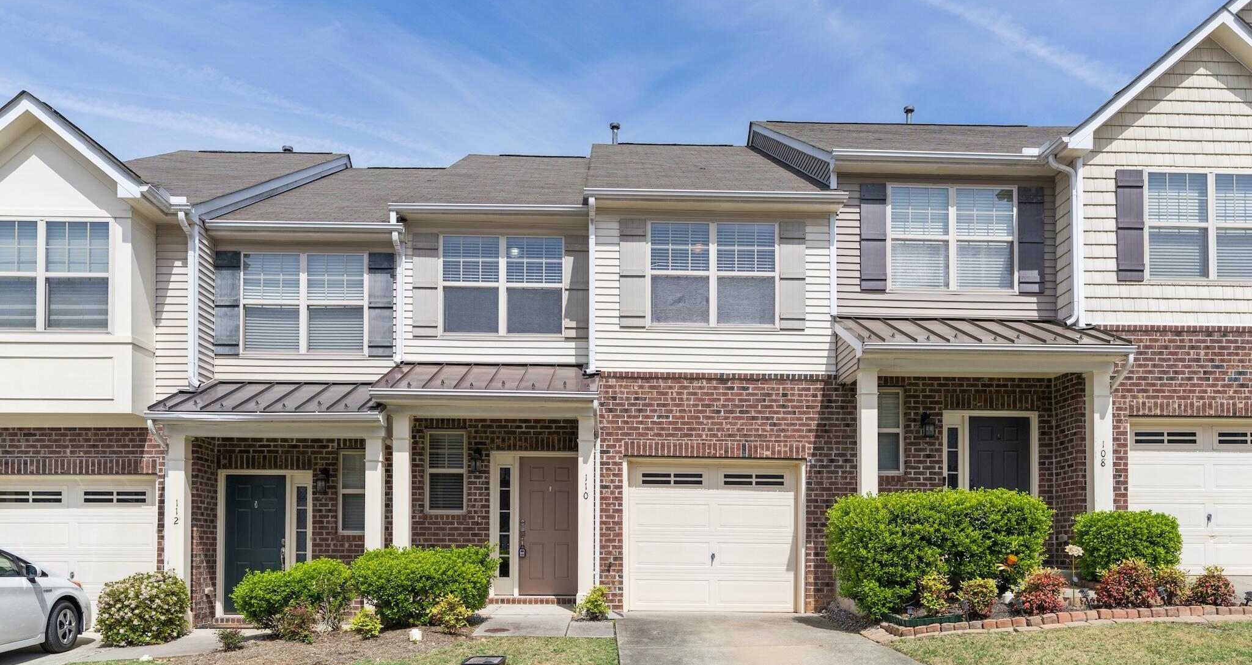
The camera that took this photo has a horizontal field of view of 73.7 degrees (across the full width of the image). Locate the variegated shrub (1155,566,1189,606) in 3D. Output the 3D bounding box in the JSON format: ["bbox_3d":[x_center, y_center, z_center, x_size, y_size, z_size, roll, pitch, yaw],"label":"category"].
[{"bbox_3d":[5.563,2.576,8.500,0.360,0.400,0.360,0,-1,-1],"label":"variegated shrub"}]

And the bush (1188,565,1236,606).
[{"bbox_3d":[6.746,2.886,9.611,0.540,0.440,0.510,0,-1,-2],"label":"bush"}]

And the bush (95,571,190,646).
[{"bbox_3d":[-5.892,3.279,10.160,1.150,0.870,1.020,0,-1,-2],"label":"bush"}]

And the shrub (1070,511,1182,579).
[{"bbox_3d":[5.929,2.536,9.900,1.250,0.820,1.050,0,-1,-1],"label":"shrub"}]

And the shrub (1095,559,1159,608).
[{"bbox_3d":[5.763,2.891,9.595,0.740,0.560,0.650,0,-1,-1],"label":"shrub"}]

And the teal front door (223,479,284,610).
[{"bbox_3d":[-5.345,3.044,12.019,0.910,2.020,0.070,0,-1,-1],"label":"teal front door"}]

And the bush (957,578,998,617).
[{"bbox_3d":[3.623,2.728,8.600,0.410,0.400,0.400,0,-1,-1],"label":"bush"}]

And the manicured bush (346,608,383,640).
[{"bbox_3d":[-3.129,3.476,9.999,0.430,0.390,0.420,0,-1,-1],"label":"manicured bush"}]

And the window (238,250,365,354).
[{"bbox_3d":[-4.606,-0.428,11.933,1.789,1.442,0.120,0,-1,-2],"label":"window"}]

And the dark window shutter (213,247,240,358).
[{"bbox_3d":[-5.666,-0.422,11.885,0.365,1.482,0.050,0,-1,-2],"label":"dark window shutter"}]

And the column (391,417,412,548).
[{"bbox_3d":[-2.925,2.358,10.900,0.240,2.550,0.240,0,-1,-1],"label":"column"}]

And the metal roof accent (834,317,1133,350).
[{"bbox_3d":[4.700,0.000,11.200,3.420,0.450,1.400,0,-1,-1],"label":"metal roof accent"}]

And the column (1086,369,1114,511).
[{"bbox_3d":[6.176,1.795,10.908,0.230,2.600,0.230,0,-1,-1],"label":"column"}]

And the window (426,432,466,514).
[{"bbox_3d":[-2.585,2.008,12.020,0.580,1.180,0.100,0,-1,-1],"label":"window"}]

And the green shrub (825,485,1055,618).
[{"bbox_3d":[3.761,2.615,10.043,2.600,1.430,1.100,0,-1,-2],"label":"green shrub"}]

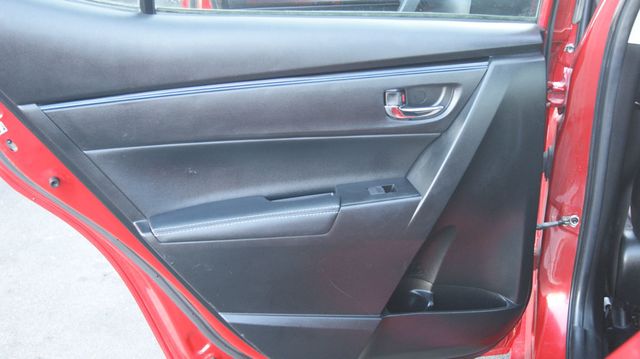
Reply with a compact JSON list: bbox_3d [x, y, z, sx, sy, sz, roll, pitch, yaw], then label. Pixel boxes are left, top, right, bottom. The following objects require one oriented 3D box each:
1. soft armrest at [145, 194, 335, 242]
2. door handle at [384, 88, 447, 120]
[{"bbox_3d":[-0.111,0.054,1.117,0.275,0.050,0.062,-6,21,-15],"label":"soft armrest"},{"bbox_3d":[0.148,-0.115,1.173,0.094,0.045,0.030,-6,21,-15],"label":"door handle"}]

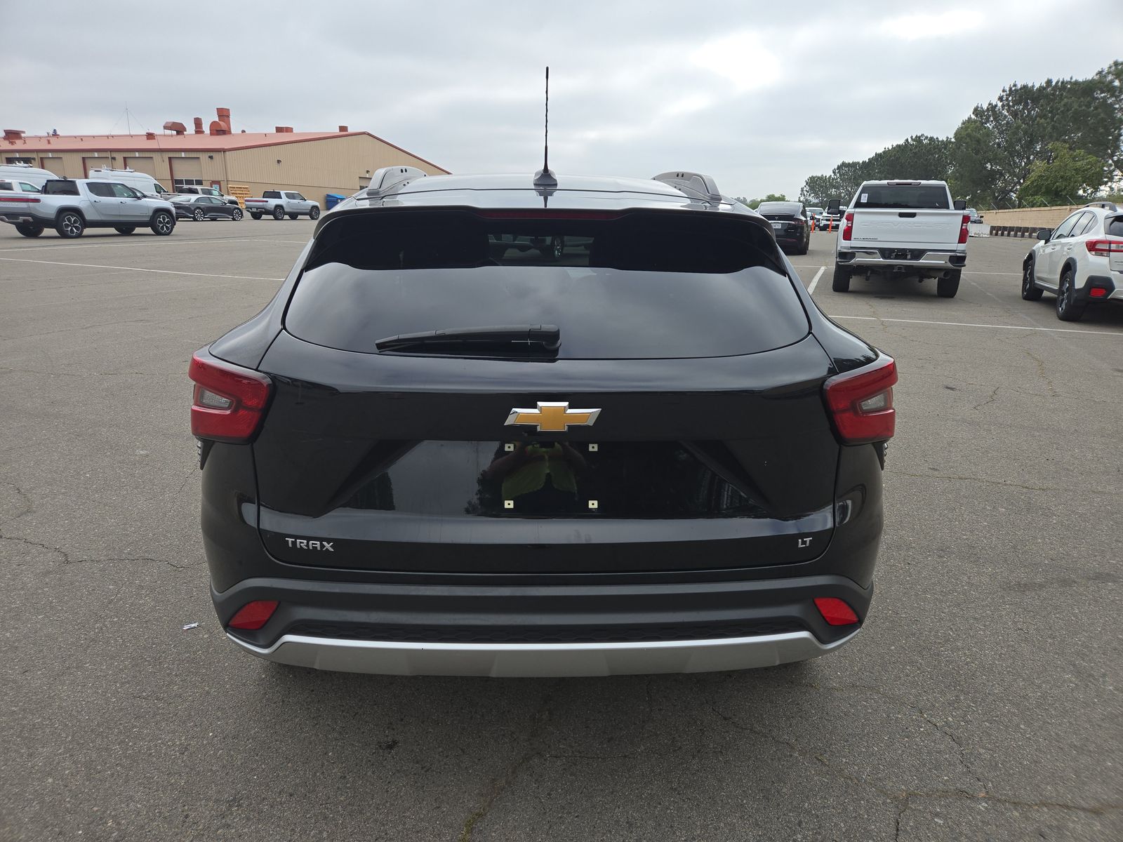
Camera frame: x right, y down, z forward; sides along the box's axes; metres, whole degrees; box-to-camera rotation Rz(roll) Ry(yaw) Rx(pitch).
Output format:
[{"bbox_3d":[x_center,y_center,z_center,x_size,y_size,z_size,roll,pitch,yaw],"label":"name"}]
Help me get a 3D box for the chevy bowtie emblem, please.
[{"bbox_3d":[-0.017,-0.009,1.540,0.198,0.066,0.020,0,16,-2],"label":"chevy bowtie emblem"}]

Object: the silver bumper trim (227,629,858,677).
[{"bbox_3d":[-0.028,0.502,1.702,1.500,0.108,0.170,0,16,-2],"label":"silver bumper trim"}]

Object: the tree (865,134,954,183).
[{"bbox_3d":[49.338,-34.425,105.964,12.140,11.720,12.140,1,16,0],"label":"tree"}]

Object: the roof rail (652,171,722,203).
[{"bbox_3d":[0.428,-0.903,2.879,0.085,0.120,1.650,0,16,-2],"label":"roof rail"}]

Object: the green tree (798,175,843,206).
[{"bbox_3d":[54.813,-47.599,157.763,9.210,8.430,9.210,1,16,0],"label":"green tree"}]

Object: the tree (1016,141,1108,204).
[{"bbox_3d":[46.563,-21.768,69.295,8.180,7.710,8.180,1,16,0],"label":"tree"}]

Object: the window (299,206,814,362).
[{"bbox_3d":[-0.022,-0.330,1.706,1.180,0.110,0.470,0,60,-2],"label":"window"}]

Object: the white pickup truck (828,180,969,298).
[{"bbox_3d":[6.620,-3.745,14.788,2.150,2.020,6.300,7,17,20],"label":"white pickup truck"}]

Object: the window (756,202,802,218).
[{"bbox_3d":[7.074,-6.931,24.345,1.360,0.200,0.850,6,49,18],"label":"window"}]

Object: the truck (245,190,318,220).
[{"bbox_3d":[-19.216,-14.770,51.410,2.080,1.920,5.500,8,18,23],"label":"truck"}]

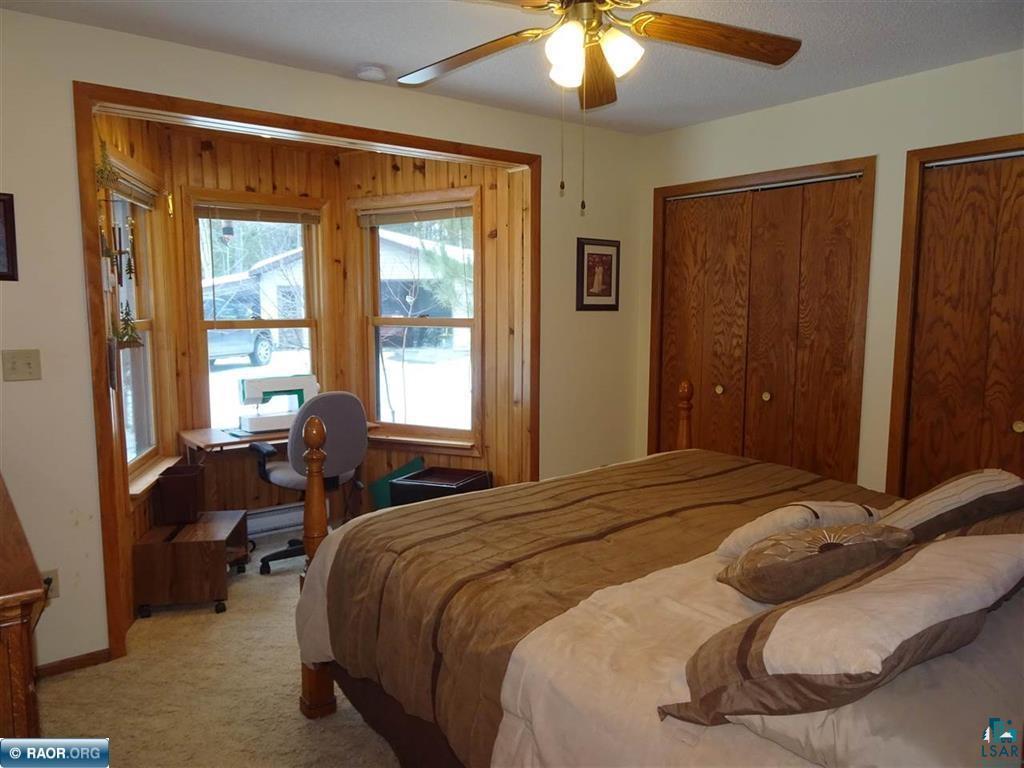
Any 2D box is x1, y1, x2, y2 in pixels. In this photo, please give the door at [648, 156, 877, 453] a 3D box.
[{"bbox_3d":[1.292,-0.081,3.952,0.070,2.100,1.350,-5,9,-37],"label":"door"}]

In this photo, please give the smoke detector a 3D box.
[{"bbox_3d":[-0.614,-1.358,3.110,0.130,0.042,0.130,-5,9,-37],"label":"smoke detector"}]

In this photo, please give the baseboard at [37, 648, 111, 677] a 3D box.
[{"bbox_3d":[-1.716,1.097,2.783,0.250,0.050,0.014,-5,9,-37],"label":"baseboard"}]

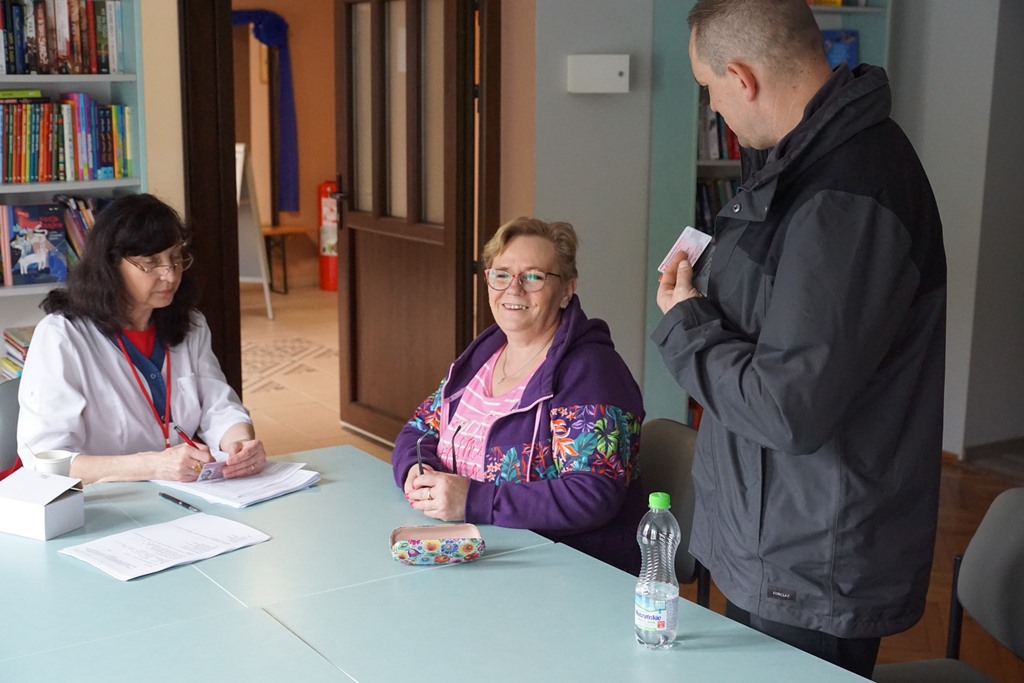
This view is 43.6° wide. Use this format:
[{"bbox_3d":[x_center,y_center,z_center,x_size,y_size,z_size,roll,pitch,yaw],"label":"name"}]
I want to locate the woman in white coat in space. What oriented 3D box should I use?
[{"bbox_3d":[-0.832,0.339,2.859,0.570,1.310,0.720,-6,12,-33],"label":"woman in white coat"}]

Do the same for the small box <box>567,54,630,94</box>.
[{"bbox_3d":[0.349,-1.064,5.080,0.215,0.147,0.100,-1,10,-7],"label":"small box"}]

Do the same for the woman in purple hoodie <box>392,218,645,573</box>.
[{"bbox_3d":[0.007,0.383,2.704,0.570,1.290,0.700,10,14,42],"label":"woman in purple hoodie"}]

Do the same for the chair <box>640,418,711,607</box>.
[{"bbox_3d":[0.156,0.597,2.848,0.560,0.820,0.540,-5,12,-29],"label":"chair"}]

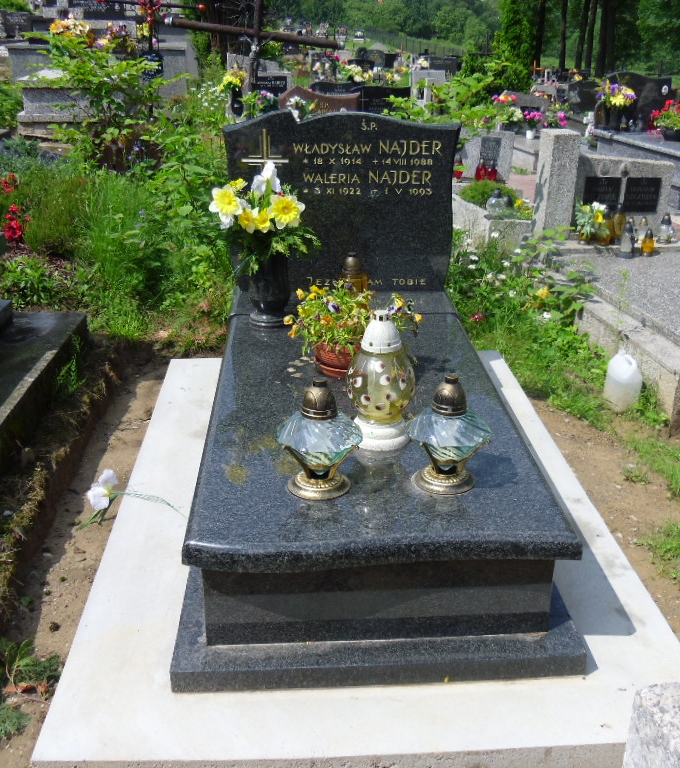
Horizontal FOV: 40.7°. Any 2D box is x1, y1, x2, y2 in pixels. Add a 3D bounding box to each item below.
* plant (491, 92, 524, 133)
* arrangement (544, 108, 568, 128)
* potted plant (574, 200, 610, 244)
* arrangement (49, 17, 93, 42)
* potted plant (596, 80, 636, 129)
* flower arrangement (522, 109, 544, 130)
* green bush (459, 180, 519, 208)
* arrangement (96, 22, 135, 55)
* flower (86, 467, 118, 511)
[{"bbox_3d":[2.228,-3.605,12.200,0.440,0.510,0.400,-3,21,-7],"label":"plant"},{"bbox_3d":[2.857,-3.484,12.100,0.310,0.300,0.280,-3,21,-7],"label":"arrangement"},{"bbox_3d":[1.575,-1.017,5.720,0.210,0.245,0.200,-3,21,-7],"label":"potted plant"},{"bbox_3d":[-2.733,-3.595,9.300,0.433,0.254,0.346,-6,22,-14],"label":"arrangement"},{"bbox_3d":[3.106,-3.134,10.300,0.430,0.520,0.380,-3,21,-7],"label":"potted plant"},{"bbox_3d":[2.406,-3.288,11.400,0.265,0.253,0.239,4,22,11],"label":"flower arrangement"},{"bbox_3d":[1.231,-1.566,7.600,0.470,0.240,0.430,-3,21,-7],"label":"green bush"},{"bbox_3d":[-2.277,-3.494,9.300,0.413,0.331,0.331,-5,22,-12],"label":"arrangement"},{"bbox_3d":[-0.787,0.349,3.038,0.090,0.095,0.100,-6,23,-15],"label":"flower"}]

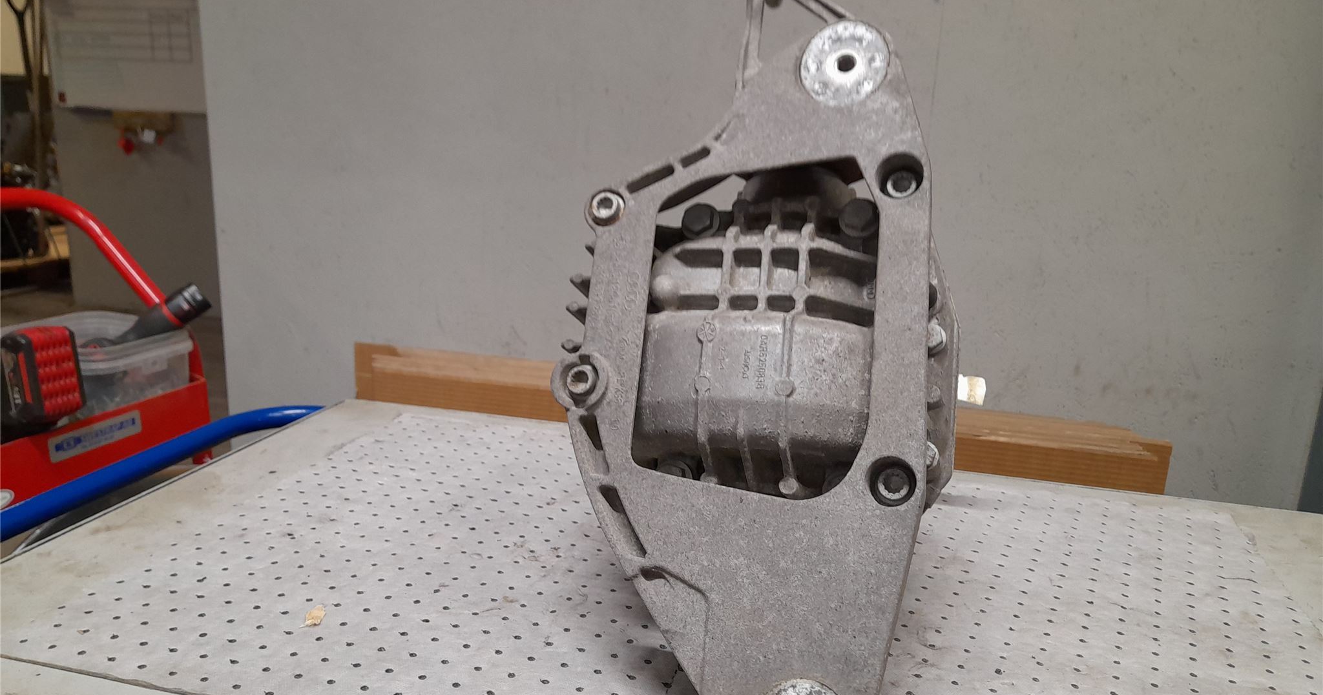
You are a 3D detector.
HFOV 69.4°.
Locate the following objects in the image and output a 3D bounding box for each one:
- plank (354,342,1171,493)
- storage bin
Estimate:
[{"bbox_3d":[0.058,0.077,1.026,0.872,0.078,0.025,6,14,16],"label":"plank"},{"bbox_3d":[-0.759,0.078,1.095,0.260,0.135,0.340,8,14,22],"label":"storage bin"}]

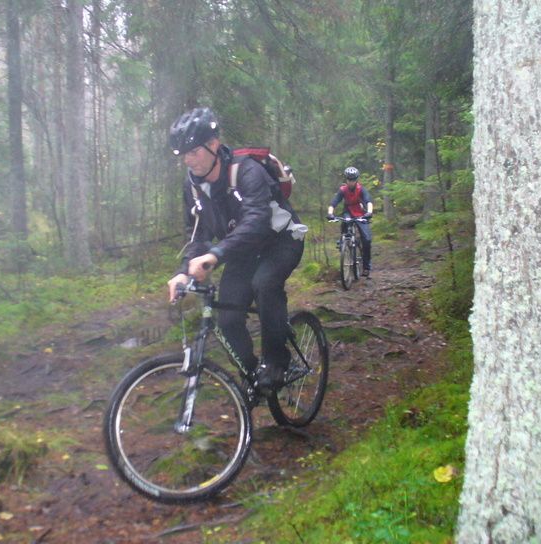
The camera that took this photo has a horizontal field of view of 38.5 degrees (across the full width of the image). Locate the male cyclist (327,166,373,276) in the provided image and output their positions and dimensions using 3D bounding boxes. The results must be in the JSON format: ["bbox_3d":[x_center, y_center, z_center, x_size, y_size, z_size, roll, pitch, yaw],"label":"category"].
[{"bbox_3d":[1.153,-0.717,10.900,0.600,1.540,0.780,1,5,14],"label":"male cyclist"}]

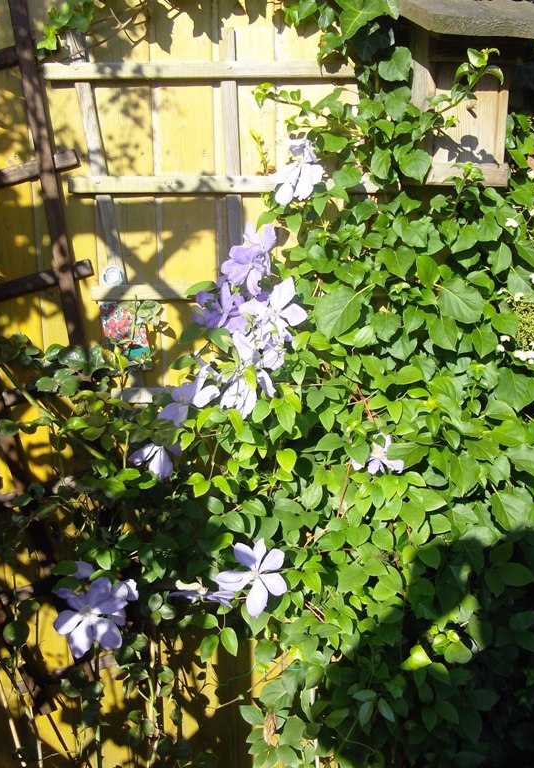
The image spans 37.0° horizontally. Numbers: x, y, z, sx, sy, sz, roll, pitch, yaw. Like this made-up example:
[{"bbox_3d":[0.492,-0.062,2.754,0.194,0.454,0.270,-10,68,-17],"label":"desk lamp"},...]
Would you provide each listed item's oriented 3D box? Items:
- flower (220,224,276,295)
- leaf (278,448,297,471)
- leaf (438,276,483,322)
[{"bbox_3d":[-0.035,-0.221,1.420,0.100,0.125,0.060,1,3,4],"label":"flower"},{"bbox_3d":[0.035,0.130,1.360,0.034,0.043,0.010,0,-17,0],"label":"leaf"},{"bbox_3d":[0.330,-0.144,1.360,0.078,0.081,0.022,3,-7,13],"label":"leaf"}]

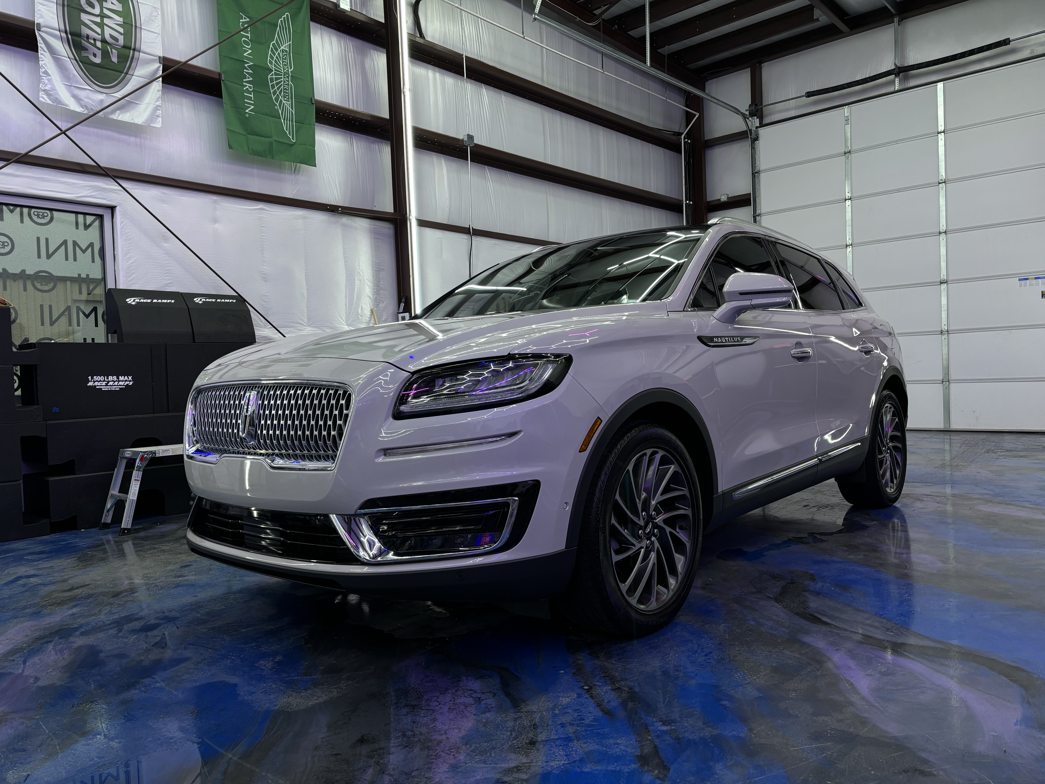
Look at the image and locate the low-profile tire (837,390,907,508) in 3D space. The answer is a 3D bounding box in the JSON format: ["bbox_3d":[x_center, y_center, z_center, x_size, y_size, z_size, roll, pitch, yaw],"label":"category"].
[{"bbox_3d":[2.209,0.353,4.986,0.260,0.745,0.745,-1,2,40],"label":"low-profile tire"}]

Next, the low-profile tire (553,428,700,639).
[{"bbox_3d":[0.370,0.480,2.814,0.260,0.745,0.745,-1,2,40],"label":"low-profile tire"}]

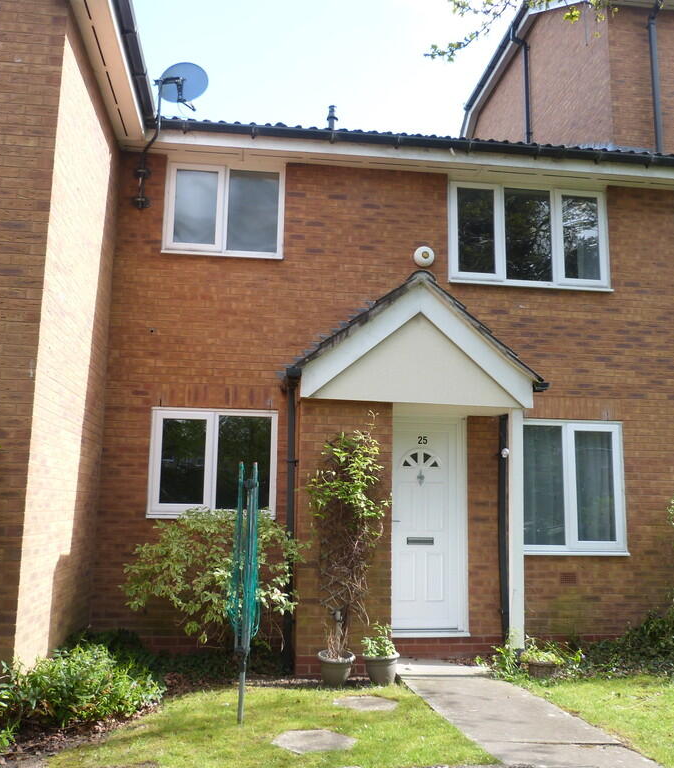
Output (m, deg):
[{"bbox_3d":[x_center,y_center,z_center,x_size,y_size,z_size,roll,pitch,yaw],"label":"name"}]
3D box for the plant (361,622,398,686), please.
[{"bbox_3d":[0.348,2.142,5.875,0.311,0.476,0.310,2,-9,-7],"label":"plant"}]

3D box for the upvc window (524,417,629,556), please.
[{"bbox_3d":[2.323,1.032,7.414,1.200,1.345,0.120,2,-9,-7],"label":"upvc window"}]

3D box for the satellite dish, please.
[{"bbox_3d":[-1.492,-2.874,7.156,0.490,0.420,0.270,-1,-9,9],"label":"satellite dish"}]

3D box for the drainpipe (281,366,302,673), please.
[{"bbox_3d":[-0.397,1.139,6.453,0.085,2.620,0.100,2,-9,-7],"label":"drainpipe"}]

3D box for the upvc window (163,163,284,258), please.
[{"bbox_3d":[-1.114,-1.773,7.409,1.176,0.989,0.120,2,-9,-7],"label":"upvc window"}]

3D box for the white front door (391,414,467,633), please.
[{"bbox_3d":[0.828,1.366,7.206,0.930,2.113,0.110,2,-9,-7],"label":"white front door"}]

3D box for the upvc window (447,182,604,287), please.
[{"bbox_3d":[2.030,-1.539,7.801,1.780,1.100,0.110,2,-9,-7],"label":"upvc window"}]

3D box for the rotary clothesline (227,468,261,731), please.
[{"bbox_3d":[-0.646,1.437,5.156,0.230,1.773,0.230,2,-9,-7],"label":"rotary clothesline"}]

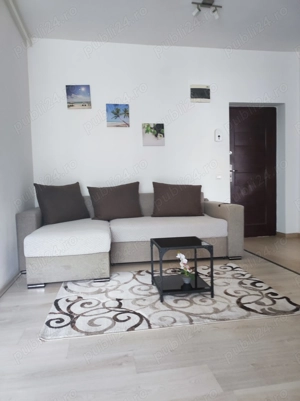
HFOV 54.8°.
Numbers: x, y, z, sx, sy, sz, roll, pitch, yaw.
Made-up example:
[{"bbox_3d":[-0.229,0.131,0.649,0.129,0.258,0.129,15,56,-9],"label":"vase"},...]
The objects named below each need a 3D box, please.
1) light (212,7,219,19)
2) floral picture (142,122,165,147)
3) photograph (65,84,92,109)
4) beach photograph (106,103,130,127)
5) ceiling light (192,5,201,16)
[{"bbox_3d":[0.690,-1.976,3.040,0.065,0.100,0.070,-2,3,-9],"label":"light"},{"bbox_3d":[0.056,-0.900,3.978,0.303,0.303,0.025,-2,3,-9],"label":"floral picture"},{"bbox_3d":[-0.931,-1.358,3.806,0.303,0.303,0.025,-2,3,-9],"label":"photograph"},{"bbox_3d":[-0.423,-1.140,3.894,0.303,0.303,0.025,-2,3,-9],"label":"beach photograph"},{"bbox_3d":[0.486,-1.976,3.008,0.075,0.100,0.070,-2,3,-9],"label":"ceiling light"}]

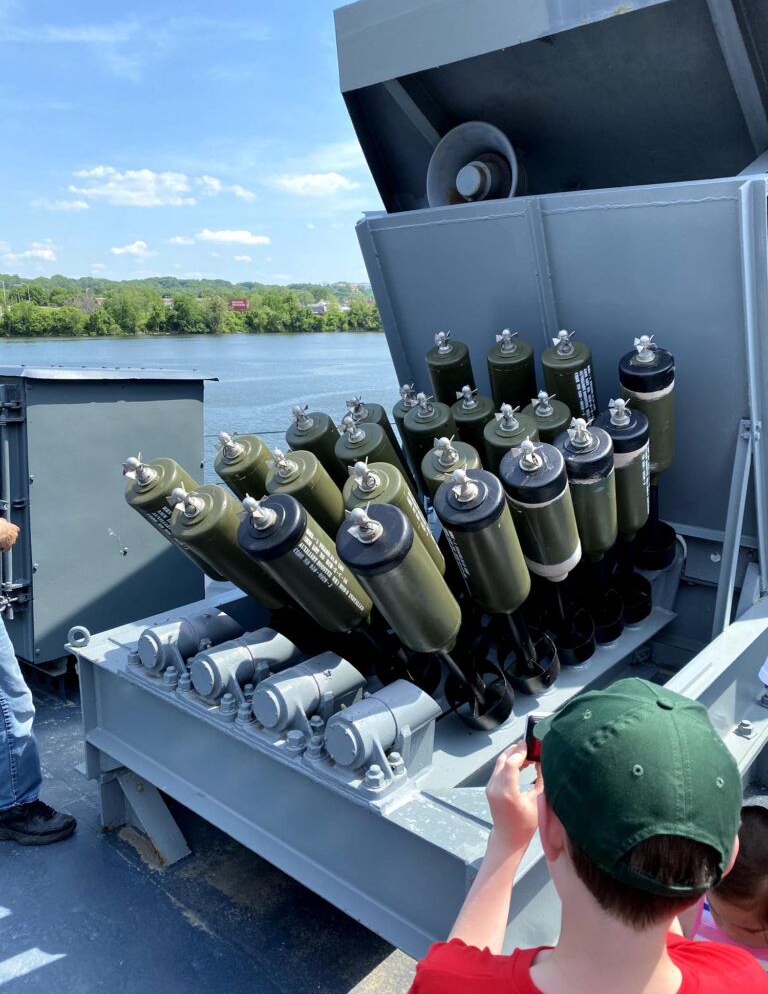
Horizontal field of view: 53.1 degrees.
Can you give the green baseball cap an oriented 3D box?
[{"bbox_3d":[0.230,0.219,0.708,0.168,0.130,0.250,2,24,-5],"label":"green baseball cap"}]

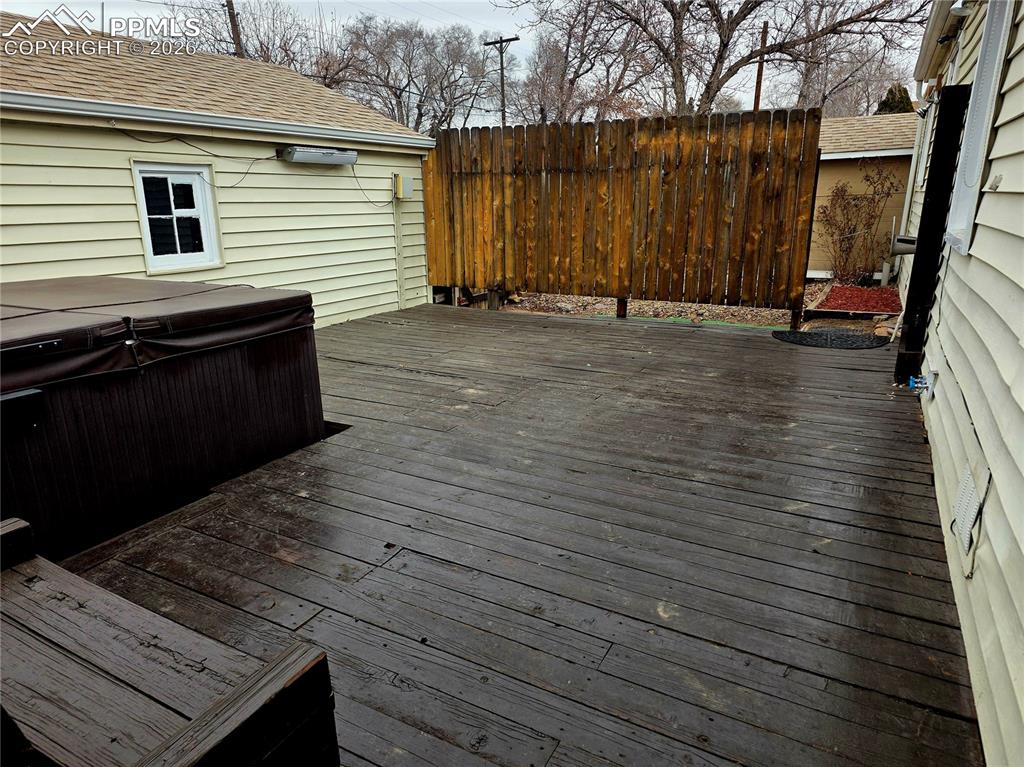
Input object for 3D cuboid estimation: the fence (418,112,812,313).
[{"bbox_3d":[0.920,-1.844,7.371,4.320,1.880,0.120,7,18,25],"label":"fence"}]

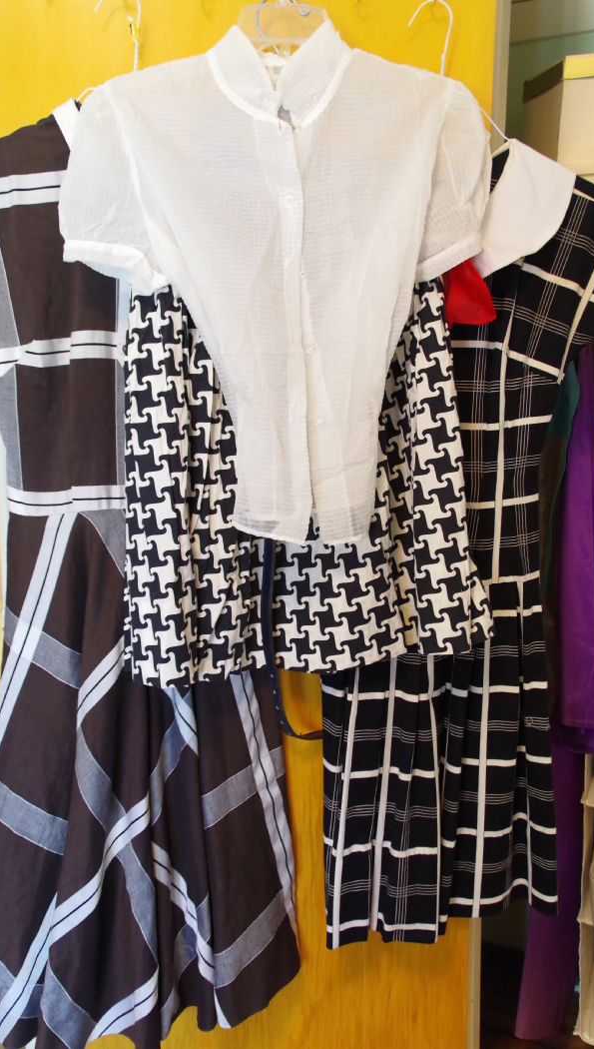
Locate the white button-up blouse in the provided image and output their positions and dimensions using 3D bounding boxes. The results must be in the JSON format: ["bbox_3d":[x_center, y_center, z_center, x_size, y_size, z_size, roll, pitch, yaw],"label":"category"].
[{"bbox_3d":[-0.025,-0.265,0.928,0.495,0.585,0.150,-2,11,-2],"label":"white button-up blouse"}]

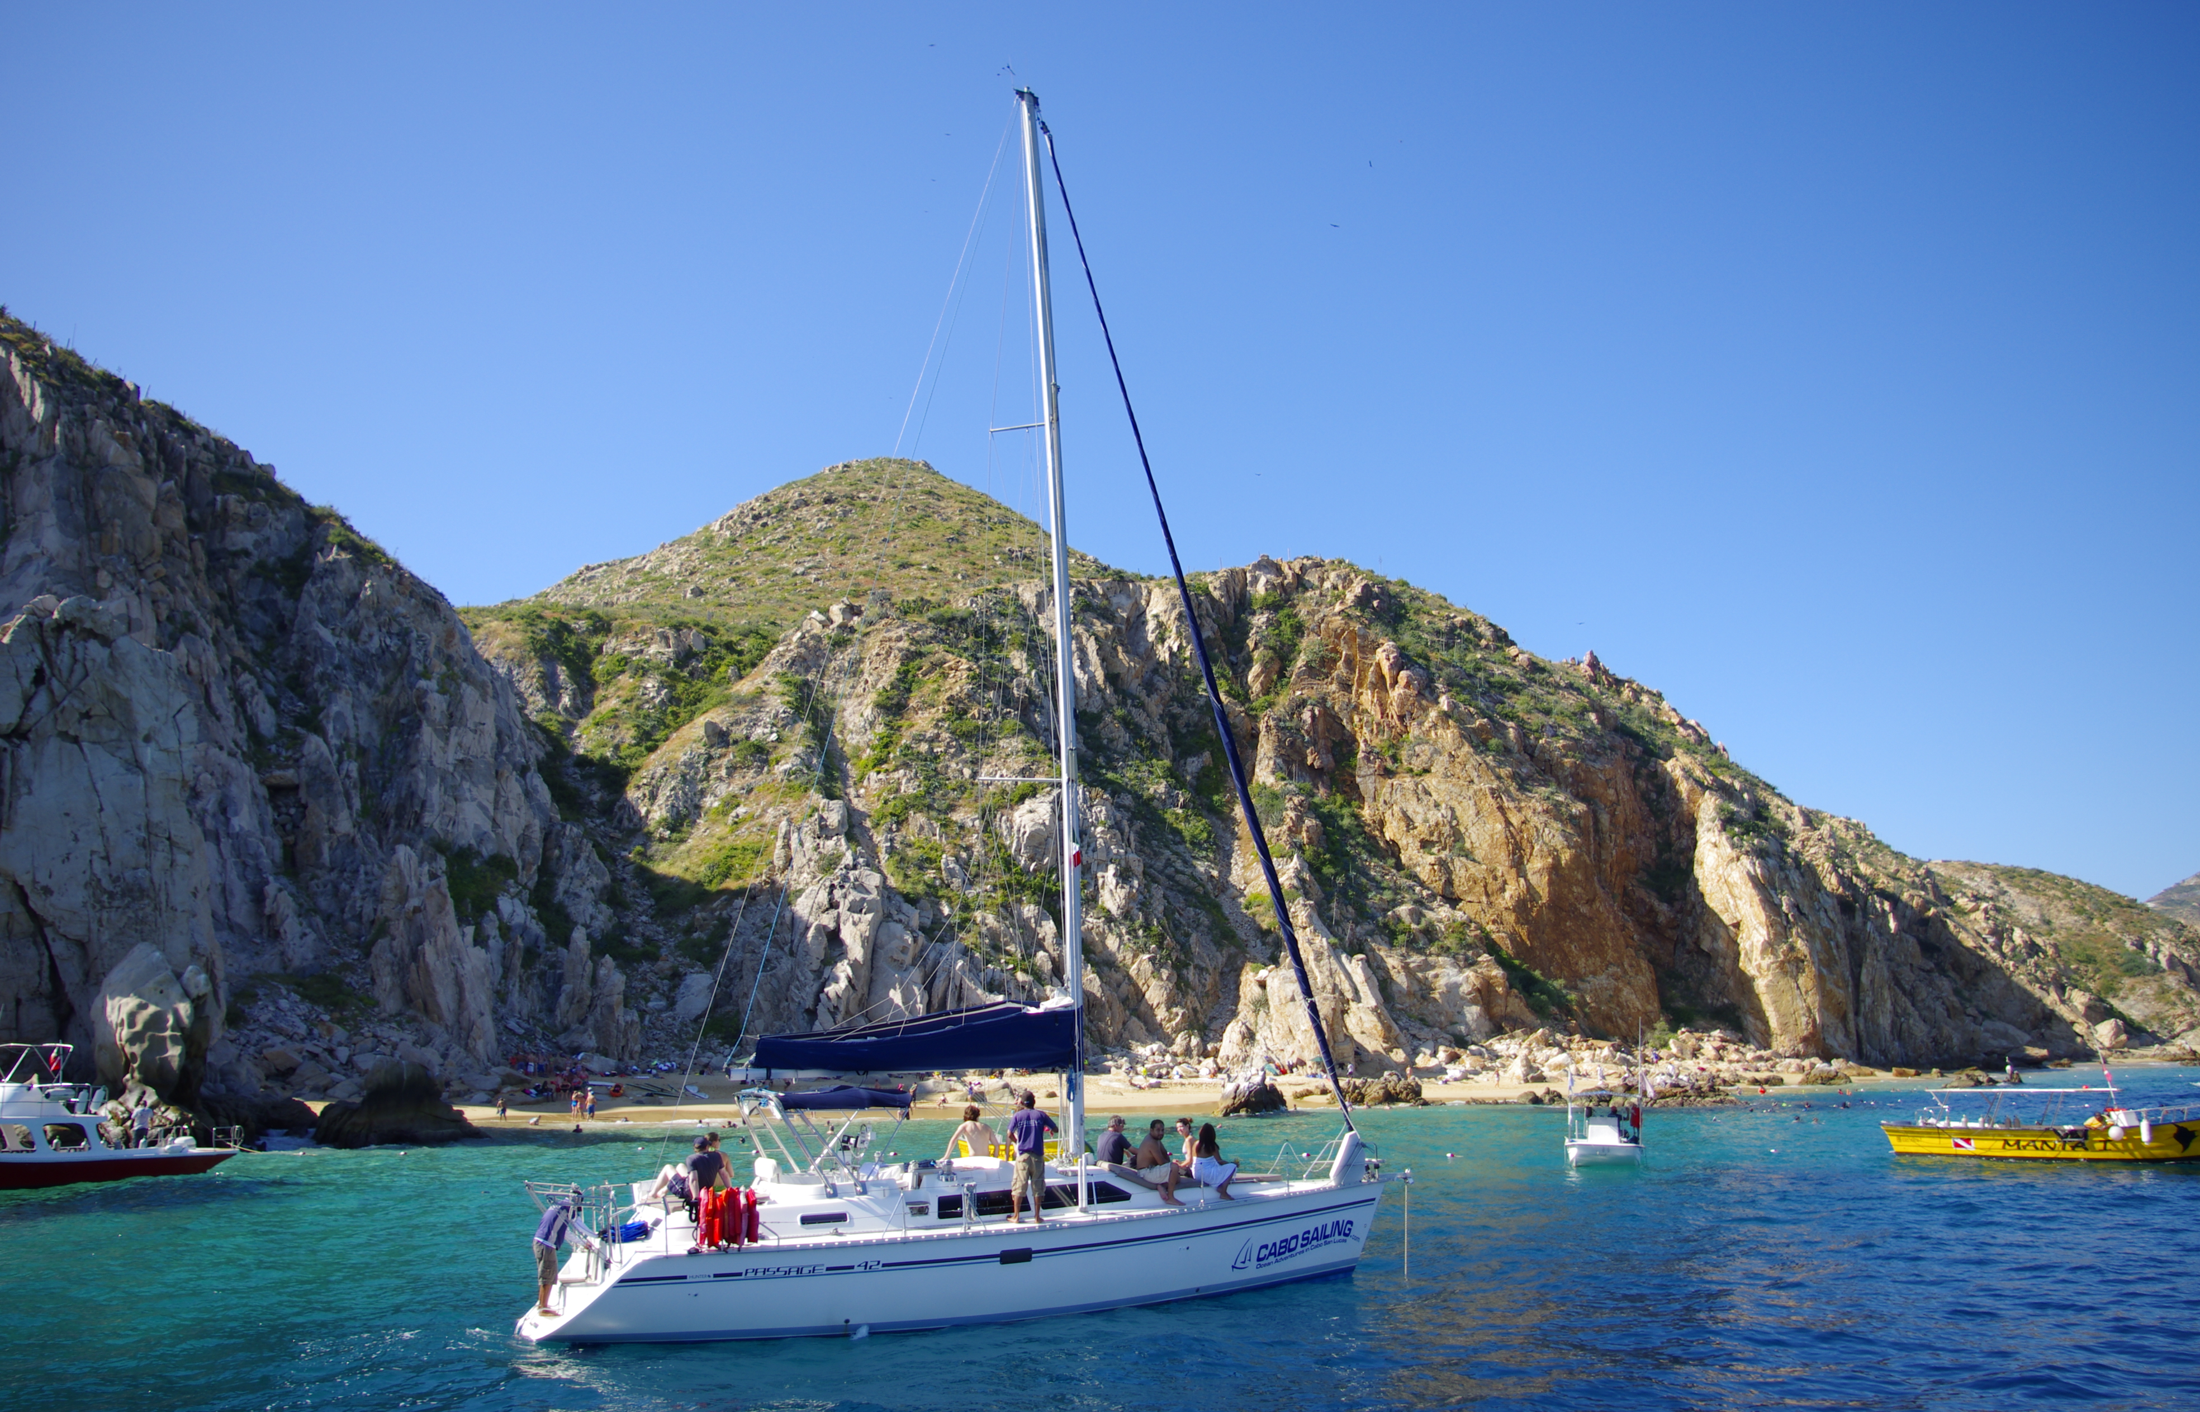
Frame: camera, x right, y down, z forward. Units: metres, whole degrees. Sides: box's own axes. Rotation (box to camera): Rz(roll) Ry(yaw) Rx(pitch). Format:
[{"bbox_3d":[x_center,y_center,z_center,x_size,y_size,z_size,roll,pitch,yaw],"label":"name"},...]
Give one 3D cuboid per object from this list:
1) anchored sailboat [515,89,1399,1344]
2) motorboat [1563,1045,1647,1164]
[{"bbox_3d":[-1.397,-0.806,24.675,13.150,18.773,4.270,5,-14,-26],"label":"anchored sailboat"},{"bbox_3d":[15.901,12.745,52.637,2.400,3.600,6.600,-4,-13,16],"label":"motorboat"}]

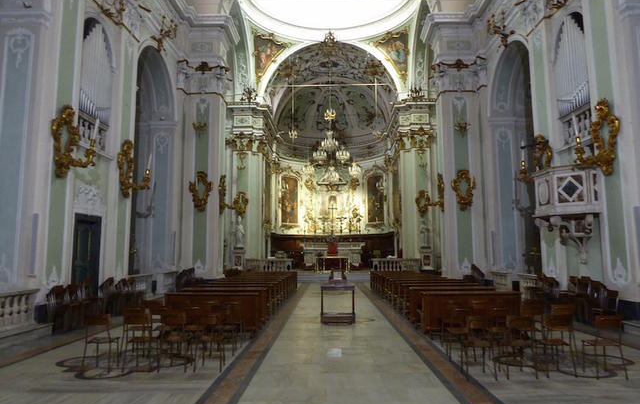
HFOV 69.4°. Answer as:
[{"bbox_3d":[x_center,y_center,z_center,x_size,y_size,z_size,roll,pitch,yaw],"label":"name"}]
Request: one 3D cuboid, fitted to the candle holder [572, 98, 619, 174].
[{"bbox_3d":[6.598,-1.511,11.360,0.820,1.870,1.080,0,-6,1],"label":"candle holder"}]

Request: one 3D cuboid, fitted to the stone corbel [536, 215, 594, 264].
[{"bbox_3d":[6.245,0.983,11.831,0.963,1.228,1.198,0,-7,1],"label":"stone corbel"}]

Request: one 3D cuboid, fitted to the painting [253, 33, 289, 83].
[{"bbox_3d":[-3.593,-10.245,32.884,2.848,3.045,0.344,5,12,-40],"label":"painting"}]

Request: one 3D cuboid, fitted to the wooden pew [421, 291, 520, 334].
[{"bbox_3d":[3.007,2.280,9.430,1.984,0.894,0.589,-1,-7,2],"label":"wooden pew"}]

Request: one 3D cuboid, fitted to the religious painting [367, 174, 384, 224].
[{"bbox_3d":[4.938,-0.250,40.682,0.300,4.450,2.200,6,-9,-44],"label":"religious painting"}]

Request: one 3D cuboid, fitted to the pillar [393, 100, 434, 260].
[{"bbox_3d":[6.687,-1.041,32.586,2.900,11.600,1.800,0,-6,1],"label":"pillar"}]

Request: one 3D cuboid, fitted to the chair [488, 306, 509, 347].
[{"bbox_3d":[2.787,2.036,7.247,0.410,0.820,0.460,-1,-7,1],"label":"chair"}]

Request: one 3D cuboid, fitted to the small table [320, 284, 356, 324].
[{"bbox_3d":[0.452,2.528,11.448,0.845,0.884,0.570,0,-7,1],"label":"small table"}]

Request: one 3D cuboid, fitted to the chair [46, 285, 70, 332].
[{"bbox_3d":[-5.556,2.346,10.045,0.500,0.960,0.460,-1,-7,1],"label":"chair"}]

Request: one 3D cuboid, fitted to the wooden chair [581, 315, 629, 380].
[{"bbox_3d":[3.872,1.954,6.366,0.412,0.835,0.471,0,-7,1],"label":"wooden chair"}]

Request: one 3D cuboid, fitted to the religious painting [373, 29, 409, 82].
[{"bbox_3d":[5.071,-10.053,31.992,2.800,2.900,1.100,-6,-8,42],"label":"religious painting"}]

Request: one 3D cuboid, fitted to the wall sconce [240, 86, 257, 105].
[{"bbox_3d":[-5.122,-7.665,33.111,1.129,1.179,0.688,0,-7,1],"label":"wall sconce"}]

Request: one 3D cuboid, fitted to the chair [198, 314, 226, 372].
[{"bbox_3d":[-1.554,1.998,6.663,0.410,0.820,0.460,-1,-7,1],"label":"chair"}]

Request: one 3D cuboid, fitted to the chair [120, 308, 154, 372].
[{"bbox_3d":[-2.567,1.985,6.693,0.430,0.830,0.460,0,-6,1],"label":"chair"}]

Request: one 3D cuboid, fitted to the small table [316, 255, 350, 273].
[{"bbox_3d":[0.803,3.993,29.125,2.050,0.980,0.950,-1,-7,1],"label":"small table"}]

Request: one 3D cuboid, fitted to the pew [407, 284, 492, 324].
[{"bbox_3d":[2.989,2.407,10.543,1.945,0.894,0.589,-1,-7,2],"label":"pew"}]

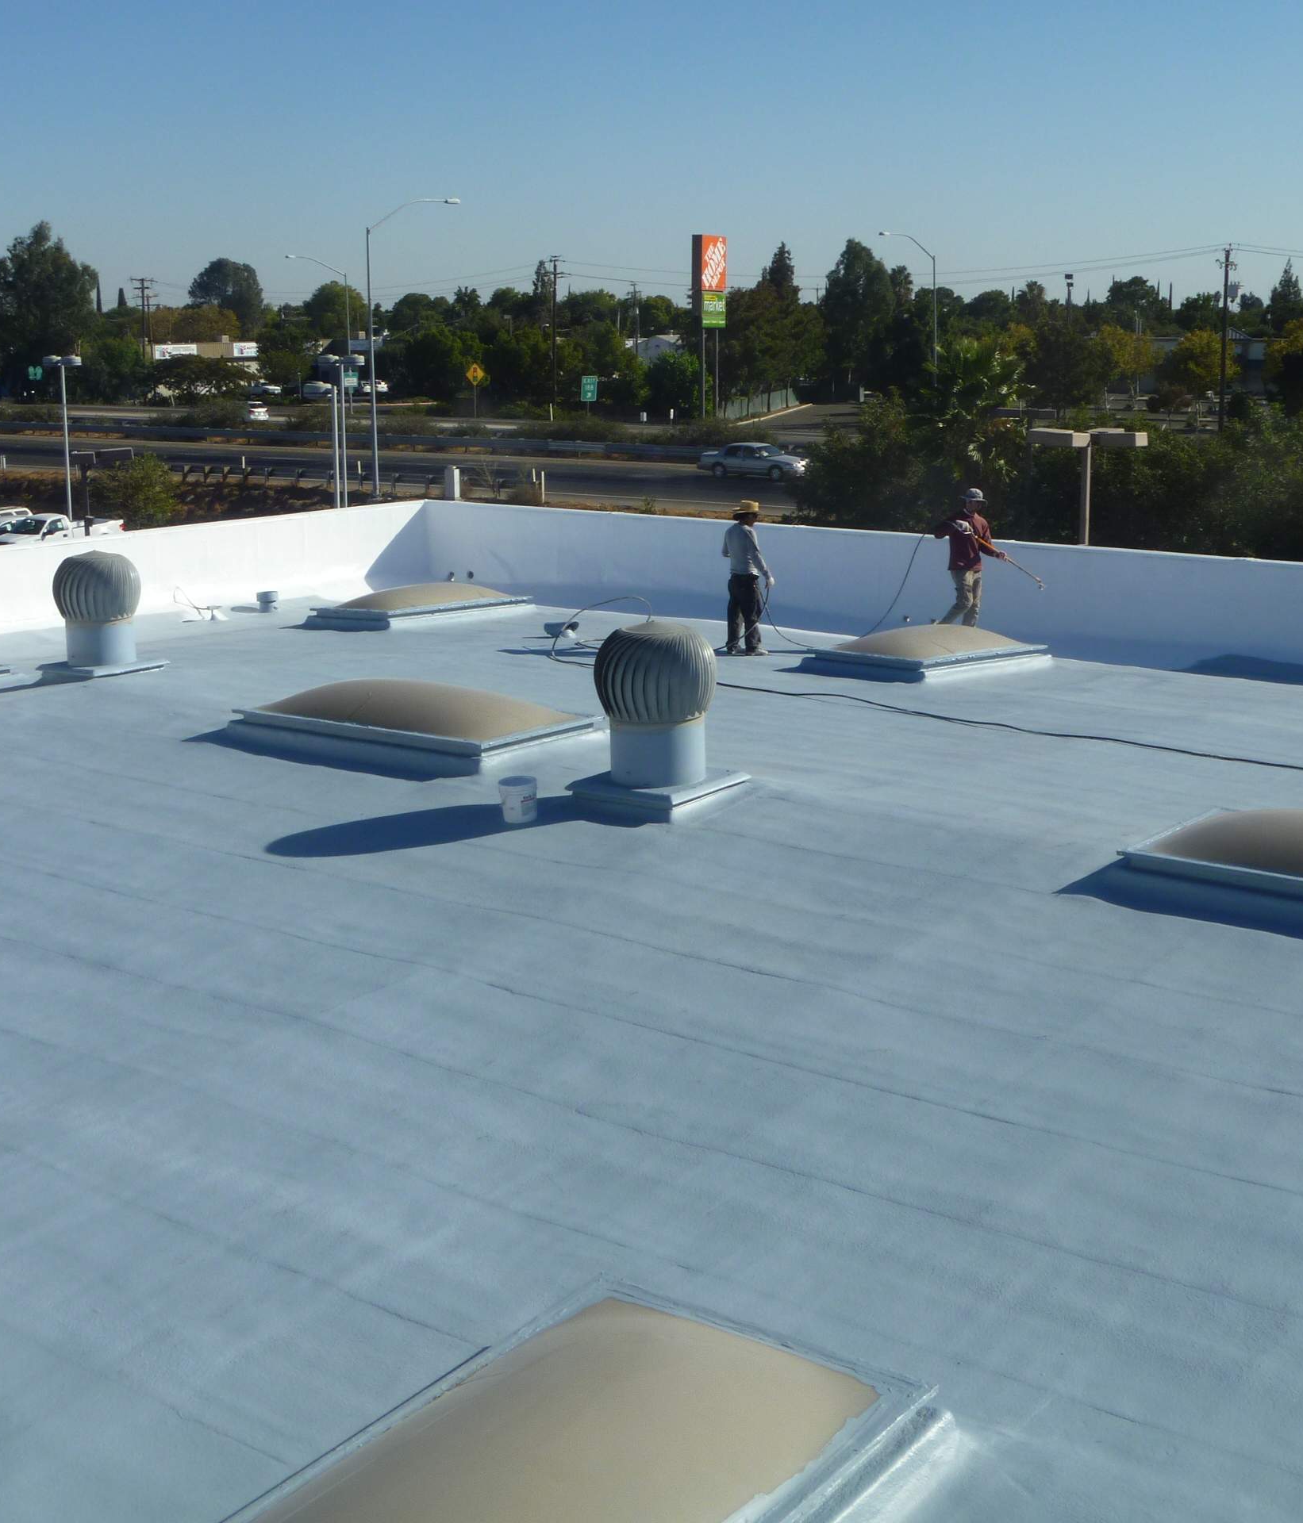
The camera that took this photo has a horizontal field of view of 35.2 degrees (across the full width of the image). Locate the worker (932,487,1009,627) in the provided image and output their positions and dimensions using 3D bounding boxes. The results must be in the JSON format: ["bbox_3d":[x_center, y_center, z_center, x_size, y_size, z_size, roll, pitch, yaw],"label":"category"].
[{"bbox_3d":[3.692,-2.274,23.731,0.800,1.720,0.580,5,12,24],"label":"worker"}]

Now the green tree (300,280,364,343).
[{"bbox_3d":[-47.449,-64.221,306.592,9.314,14.951,9.314,-2,12,-9],"label":"green tree"}]

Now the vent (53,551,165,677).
[{"bbox_3d":[-4.904,-1.303,18.292,0.810,1.110,0.810,9,14,37],"label":"vent"}]

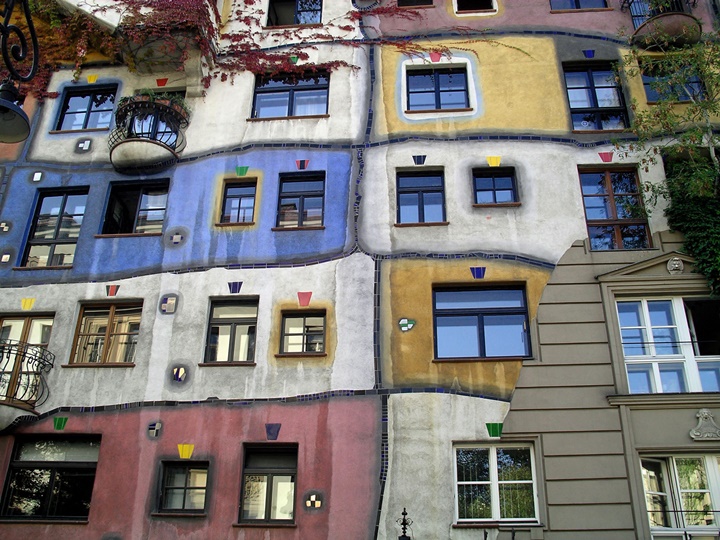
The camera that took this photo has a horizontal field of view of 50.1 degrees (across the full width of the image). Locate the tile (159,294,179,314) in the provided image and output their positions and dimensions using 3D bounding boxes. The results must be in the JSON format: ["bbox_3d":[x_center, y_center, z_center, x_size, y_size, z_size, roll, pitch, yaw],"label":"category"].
[{"bbox_3d":[-3.920,0.705,15.756,0.382,0.431,0.040,-2,-26,5],"label":"tile"}]

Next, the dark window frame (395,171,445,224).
[{"bbox_3d":[1.307,-1.584,16.422,1.031,1.356,0.150,-2,-26,5],"label":"dark window frame"}]

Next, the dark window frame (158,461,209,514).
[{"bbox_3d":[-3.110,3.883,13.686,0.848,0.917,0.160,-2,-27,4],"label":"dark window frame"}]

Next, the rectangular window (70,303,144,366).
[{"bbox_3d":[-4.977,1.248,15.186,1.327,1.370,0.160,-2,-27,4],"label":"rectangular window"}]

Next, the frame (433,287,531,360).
[{"bbox_3d":[2.376,1.003,15.040,1.843,1.530,0.150,-2,-26,5],"label":"frame"}]

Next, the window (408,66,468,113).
[{"bbox_3d":[1.845,-4.234,18.224,1.450,1.330,0.160,-2,-27,5],"label":"window"}]

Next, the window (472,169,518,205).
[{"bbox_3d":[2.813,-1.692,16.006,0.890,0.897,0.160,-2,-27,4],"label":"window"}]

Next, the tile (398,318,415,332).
[{"bbox_3d":[0.913,1.064,14.680,0.315,0.281,0.040,-2,-27,4],"label":"tile"}]

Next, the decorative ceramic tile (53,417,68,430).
[{"bbox_3d":[-5.786,2.974,14.863,0.300,0.255,0.040,-2,-26,5],"label":"decorative ceramic tile"}]

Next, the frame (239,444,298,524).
[{"bbox_3d":[-1.690,4.027,14.452,1.060,1.470,0.160,-2,-27,5],"label":"frame"}]

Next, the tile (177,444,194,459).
[{"bbox_3d":[-3.353,3.474,14.743,0.330,0.280,0.030,-2,-27,5],"label":"tile"}]

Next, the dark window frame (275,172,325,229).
[{"bbox_3d":[-1.223,-1.439,16.226,0.989,1.392,0.160,-2,-27,4],"label":"dark window frame"}]

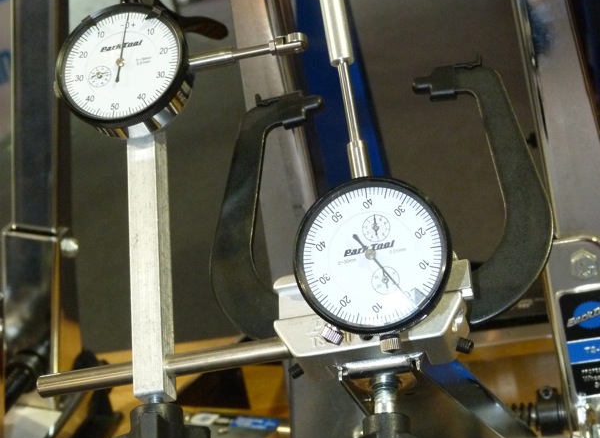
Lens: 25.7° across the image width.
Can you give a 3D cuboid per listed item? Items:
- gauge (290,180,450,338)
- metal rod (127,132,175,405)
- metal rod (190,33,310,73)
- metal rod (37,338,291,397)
[{"bbox_3d":[0.029,0.016,0.504,0.059,0.059,0.026,-10,-14,11],"label":"gauge"},{"bbox_3d":[-0.065,0.014,0.572,0.013,0.131,0.013,-11,-23,15],"label":"metal rod"},{"bbox_3d":[-0.023,-0.072,0.573,0.055,0.009,0.009,-8,-22,16],"label":"metal rod"},{"bbox_3d":[-0.056,0.062,0.551,0.119,0.010,0.010,-11,-23,15],"label":"metal rod"}]

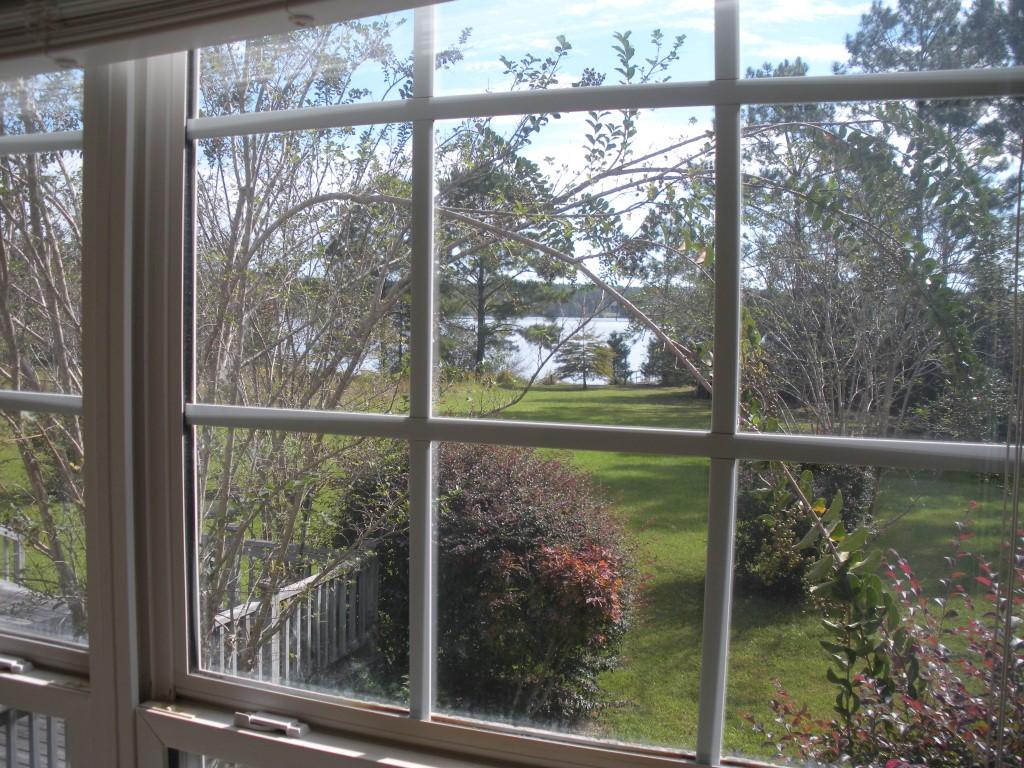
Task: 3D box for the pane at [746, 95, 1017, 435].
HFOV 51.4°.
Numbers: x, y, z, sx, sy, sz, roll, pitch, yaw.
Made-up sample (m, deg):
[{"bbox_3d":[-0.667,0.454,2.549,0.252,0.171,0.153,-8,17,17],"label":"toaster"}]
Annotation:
[{"bbox_3d":[0.289,-0.086,0.807,0.228,0.262,0.025,2,4,21],"label":"pane"}]

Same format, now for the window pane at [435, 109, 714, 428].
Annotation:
[{"bbox_3d":[0.046,-0.096,0.899,0.249,0.262,0.025,2,4,21],"label":"window pane"}]

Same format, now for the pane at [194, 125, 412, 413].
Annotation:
[{"bbox_3d":[-0.201,-0.106,0.990,0.238,0.262,0.025,2,4,21],"label":"pane"}]

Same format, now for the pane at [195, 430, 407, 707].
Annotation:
[{"bbox_3d":[-0.204,0.171,1.011,0.238,0.251,0.025,2,4,21],"label":"pane"}]

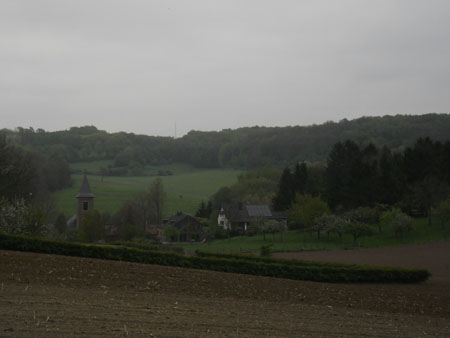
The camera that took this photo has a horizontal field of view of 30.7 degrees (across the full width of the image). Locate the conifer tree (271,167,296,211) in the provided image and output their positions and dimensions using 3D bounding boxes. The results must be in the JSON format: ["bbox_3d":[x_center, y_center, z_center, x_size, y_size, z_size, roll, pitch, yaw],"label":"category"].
[{"bbox_3d":[17.430,6.590,240.000,7.000,14.800,7.000,0,0,0],"label":"conifer tree"}]

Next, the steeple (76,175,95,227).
[{"bbox_3d":[-45.120,11.320,265.000,5.500,19.000,5.500,0,0,-19],"label":"steeple"}]

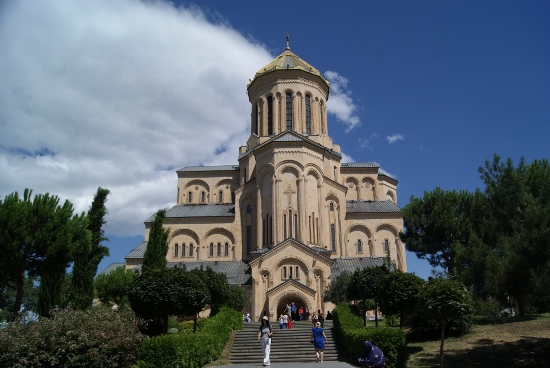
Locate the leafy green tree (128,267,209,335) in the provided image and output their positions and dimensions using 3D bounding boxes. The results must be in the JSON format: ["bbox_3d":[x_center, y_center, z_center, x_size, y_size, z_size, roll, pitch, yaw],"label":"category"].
[{"bbox_3d":[-4.466,5.218,17.054,3.375,3.581,3.375,-1,-18,0],"label":"leafy green tree"}]

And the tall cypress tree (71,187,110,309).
[{"bbox_3d":[-12.114,4.827,26.926,2.600,9.828,2.600,-1,-18,0],"label":"tall cypress tree"}]

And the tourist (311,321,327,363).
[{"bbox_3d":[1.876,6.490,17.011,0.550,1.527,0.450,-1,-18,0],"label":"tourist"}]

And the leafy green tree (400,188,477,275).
[{"bbox_3d":[13.102,5.334,32.903,6.069,10.416,6.069,-1,-18,0],"label":"leafy green tree"}]

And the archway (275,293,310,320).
[{"bbox_3d":[2.899,19.939,67.116,5.895,4.780,2.000,-2,-18,2],"label":"archway"}]

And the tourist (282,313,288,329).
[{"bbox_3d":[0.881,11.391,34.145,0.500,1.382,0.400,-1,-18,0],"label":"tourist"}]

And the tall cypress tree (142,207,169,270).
[{"bbox_3d":[-9.443,6.433,32.696,2.079,9.296,2.079,-1,-18,0],"label":"tall cypress tree"}]

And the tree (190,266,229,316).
[{"bbox_3d":[-4.019,6.079,21.506,3.000,3.524,3.000,-1,-18,0],"label":"tree"}]

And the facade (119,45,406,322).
[{"bbox_3d":[-4.293,-5.583,111.416,67.000,81.737,60.000,-2,-18,2],"label":"facade"}]

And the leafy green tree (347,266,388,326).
[{"bbox_3d":[4.798,5.854,20.992,2.208,3.278,2.208,-1,-18,0],"label":"leafy green tree"}]

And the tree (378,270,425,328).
[{"bbox_3d":[5.973,5.565,19.184,2.162,3.044,2.162,-1,-18,0],"label":"tree"}]

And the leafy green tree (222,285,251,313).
[{"bbox_3d":[-3.119,8.447,28.827,2.800,2.790,2.800,-1,-18,0],"label":"leafy green tree"}]

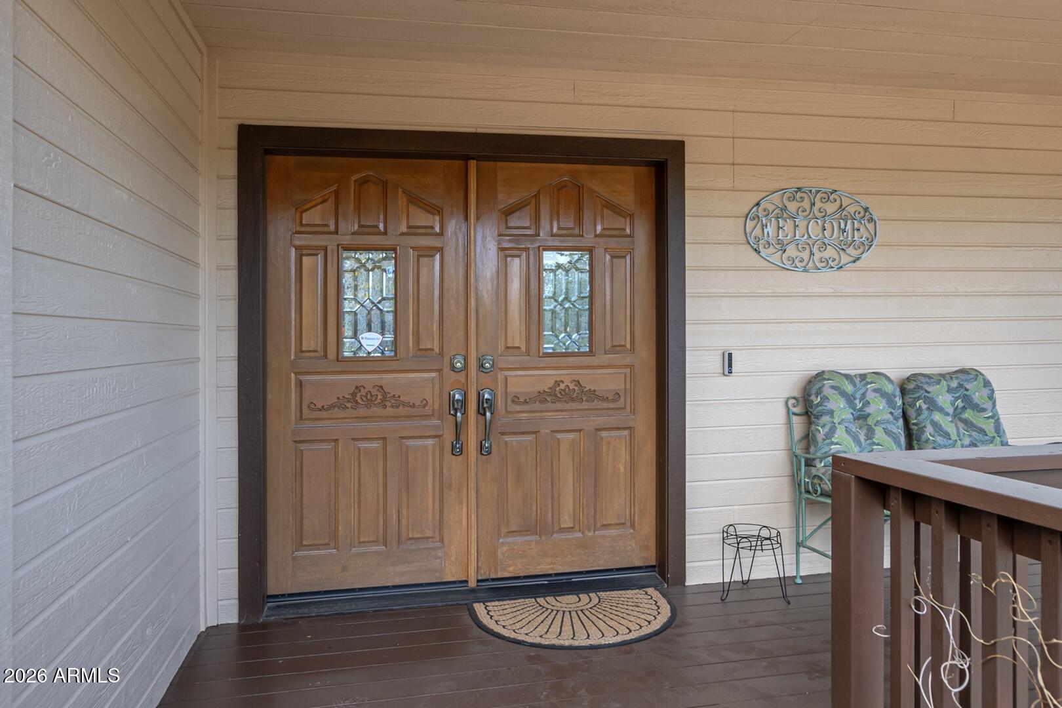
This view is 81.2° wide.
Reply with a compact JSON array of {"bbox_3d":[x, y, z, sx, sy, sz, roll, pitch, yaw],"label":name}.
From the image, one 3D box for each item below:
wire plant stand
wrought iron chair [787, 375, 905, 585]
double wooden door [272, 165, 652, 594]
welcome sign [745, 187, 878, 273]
[{"bbox_3d":[1.030,0.965,2.893,0.300,0.310,0.290,-1,0,-10],"label":"wire plant stand"},{"bbox_3d":[1.616,0.601,2.827,0.610,1.030,0.600,-1,0,-12],"label":"wrought iron chair"},{"bbox_3d":[-0.285,0.082,2.956,1.850,2.000,0.060,-1,0,-10],"label":"double wooden door"},{"bbox_3d":[1.406,-0.622,3.105,0.725,0.420,0.025,-1,0,-10],"label":"welcome sign"}]

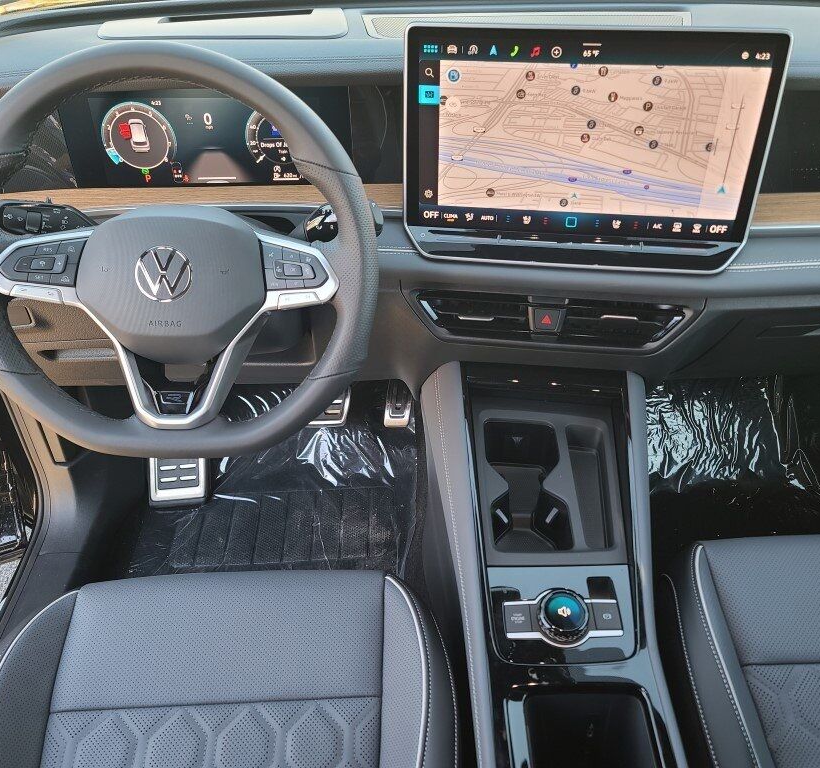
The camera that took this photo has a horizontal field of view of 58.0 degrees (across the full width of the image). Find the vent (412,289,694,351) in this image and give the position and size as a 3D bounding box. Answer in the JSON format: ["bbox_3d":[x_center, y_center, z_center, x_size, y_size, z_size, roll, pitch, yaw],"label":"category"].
[{"bbox_3d":[0.162,-0.081,0.848,0.305,0.062,0.045,4,33,6],"label":"vent"}]

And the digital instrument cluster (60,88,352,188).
[{"bbox_3d":[-0.214,-0.267,0.803,0.303,0.102,0.035,-2,25,-2],"label":"digital instrument cluster"}]

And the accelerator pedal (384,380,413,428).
[{"bbox_3d":[-0.020,0.028,1.300,0.044,0.100,0.035,-2,2,-2],"label":"accelerator pedal"}]

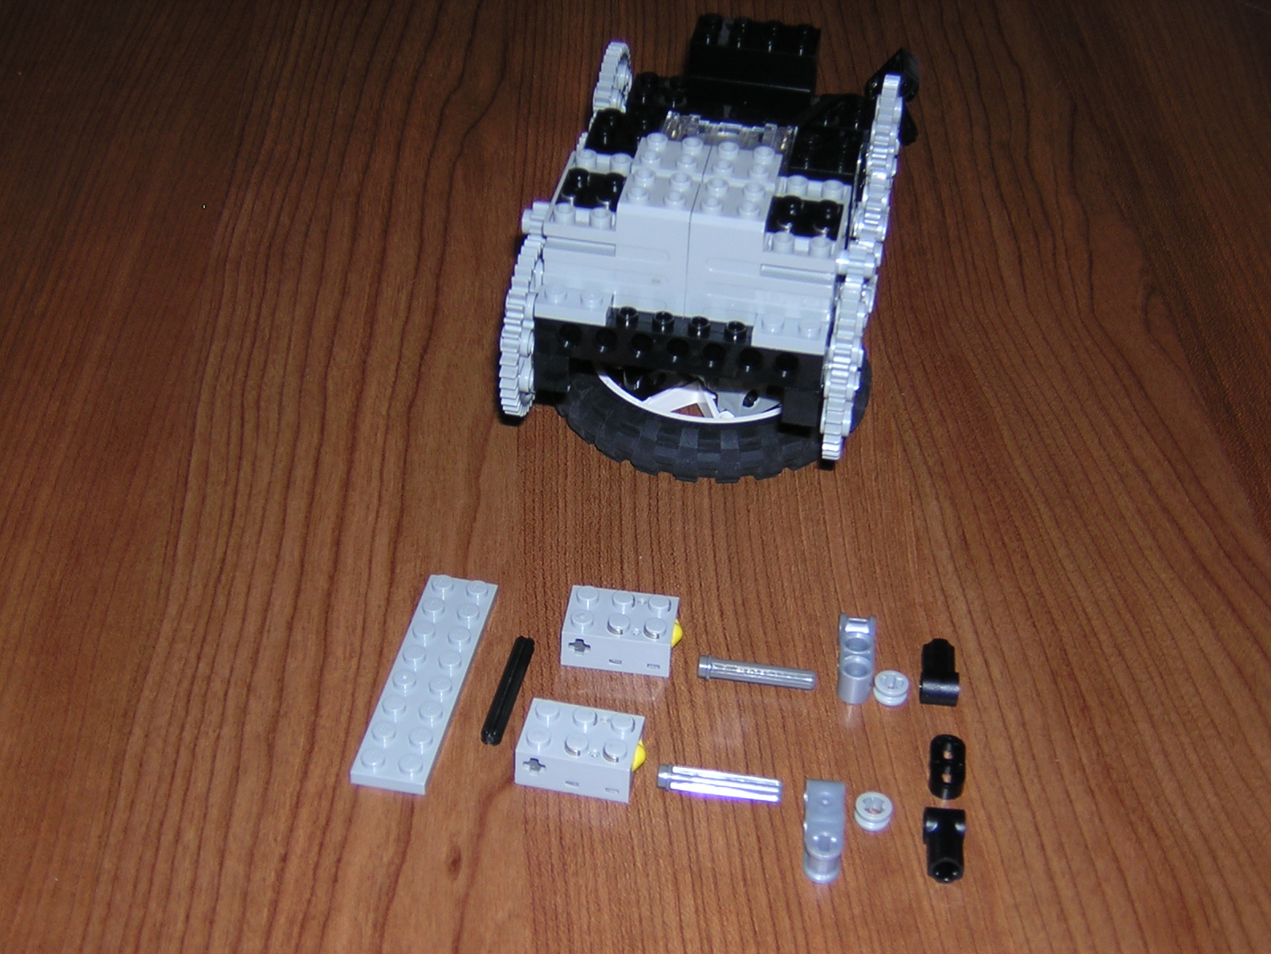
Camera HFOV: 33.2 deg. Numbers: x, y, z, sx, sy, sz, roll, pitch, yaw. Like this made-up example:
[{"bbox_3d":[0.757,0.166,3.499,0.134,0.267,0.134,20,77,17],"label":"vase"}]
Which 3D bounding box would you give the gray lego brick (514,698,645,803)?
[{"bbox_3d":[-0.010,0.056,0.443,0.026,0.011,0.016,9,38,8],"label":"gray lego brick"}]

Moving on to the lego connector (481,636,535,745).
[{"bbox_3d":[-0.027,0.046,0.461,0.005,0.005,0.032,8,38,7],"label":"lego connector"}]

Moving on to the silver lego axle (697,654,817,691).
[{"bbox_3d":[0.027,0.043,0.467,0.026,0.005,0.005,6,38,5],"label":"silver lego axle"}]

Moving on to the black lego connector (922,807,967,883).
[{"bbox_3d":[0.062,0.073,0.427,0.008,0.007,0.016,5,38,3],"label":"black lego connector"}]

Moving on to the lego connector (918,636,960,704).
[{"bbox_3d":[0.066,0.043,0.466,0.008,0.007,0.016,5,38,3],"label":"lego connector"}]

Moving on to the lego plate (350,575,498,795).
[{"bbox_3d":[-0.045,0.043,0.461,0.016,0.005,0.064,8,38,7],"label":"lego plate"}]

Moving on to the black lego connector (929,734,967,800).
[{"bbox_3d":[0.065,0.061,0.446,0.007,0.004,0.015,7,38,5],"label":"black lego connector"}]

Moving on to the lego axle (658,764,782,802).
[{"bbox_3d":[0.017,0.063,0.438,0.026,0.005,0.005,6,38,4],"label":"lego axle"}]

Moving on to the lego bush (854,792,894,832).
[{"bbox_3d":[0.049,0.068,0.435,0.007,0.004,0.007,6,38,5],"label":"lego bush"}]

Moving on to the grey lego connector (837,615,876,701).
[{"bbox_3d":[0.049,0.040,0.471,0.008,0.008,0.023,5,38,2],"label":"grey lego connector"}]

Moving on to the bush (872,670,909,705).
[{"bbox_3d":[0.056,0.046,0.464,0.007,0.004,0.007,6,38,5],"label":"bush"}]

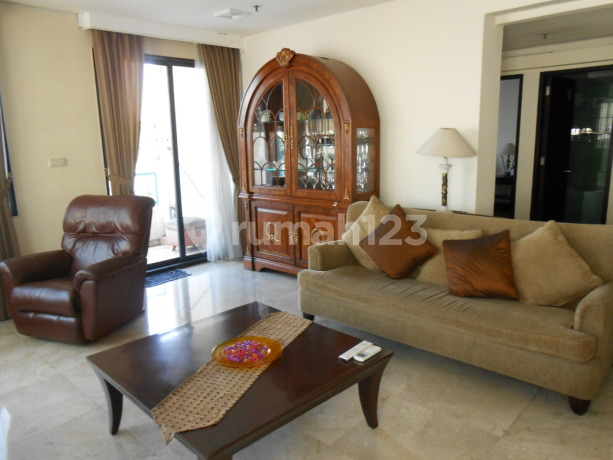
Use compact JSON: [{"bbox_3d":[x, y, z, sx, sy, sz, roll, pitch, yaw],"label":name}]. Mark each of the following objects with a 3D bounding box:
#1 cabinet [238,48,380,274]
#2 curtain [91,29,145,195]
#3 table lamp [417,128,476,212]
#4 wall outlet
[{"bbox_3d":[-0.022,-0.625,4.834,1.630,2.320,0.450,8,15,42],"label":"cabinet"},{"bbox_3d":[-1.823,-0.712,4.859,0.140,2.580,0.540,8,15,42],"label":"curtain"},{"bbox_3d":[1.136,-0.473,3.737,0.480,0.690,0.480,8,15,42],"label":"table lamp"},{"bbox_3d":[-2.364,-0.635,4.413,0.012,0.080,0.150,8,15,42],"label":"wall outlet"}]

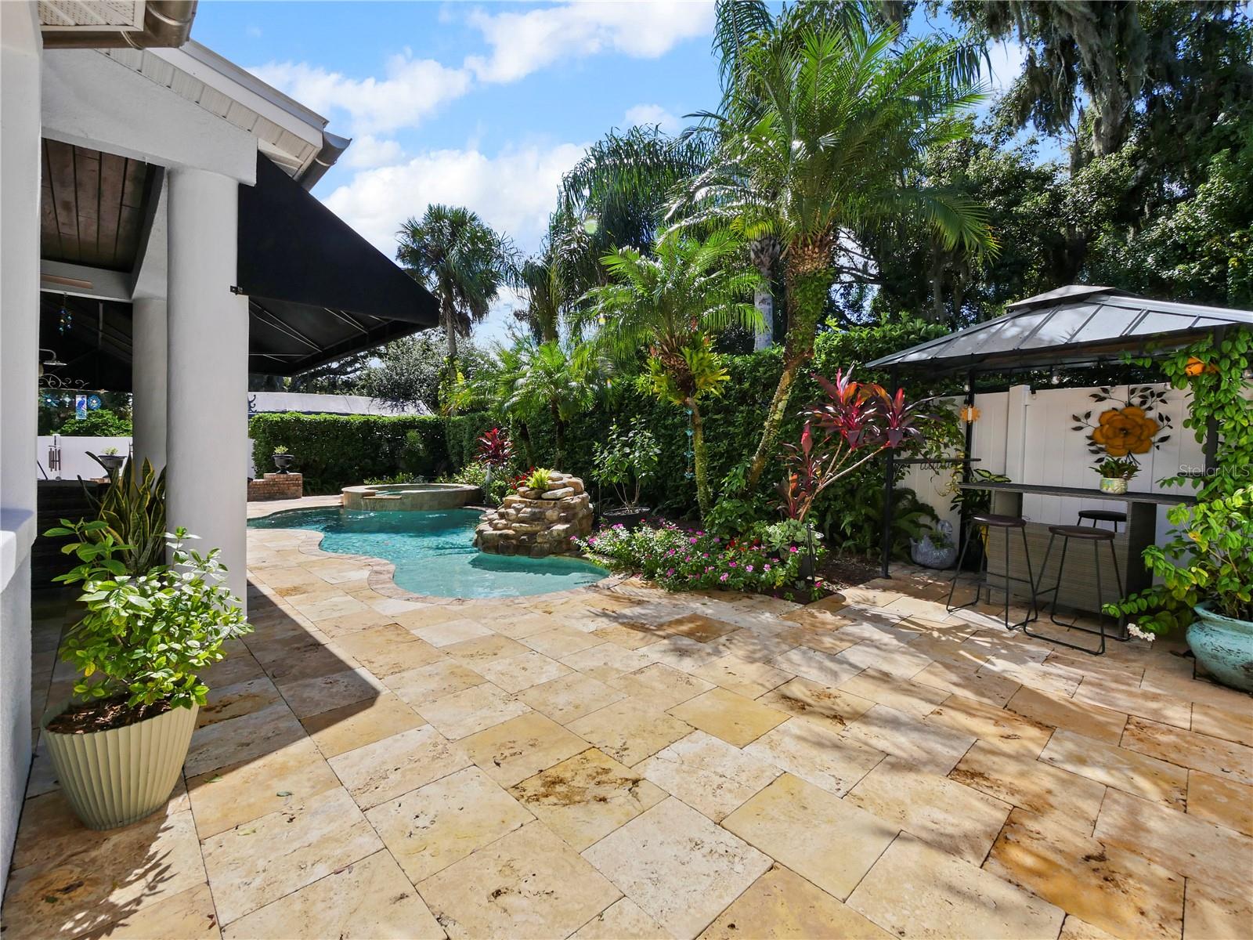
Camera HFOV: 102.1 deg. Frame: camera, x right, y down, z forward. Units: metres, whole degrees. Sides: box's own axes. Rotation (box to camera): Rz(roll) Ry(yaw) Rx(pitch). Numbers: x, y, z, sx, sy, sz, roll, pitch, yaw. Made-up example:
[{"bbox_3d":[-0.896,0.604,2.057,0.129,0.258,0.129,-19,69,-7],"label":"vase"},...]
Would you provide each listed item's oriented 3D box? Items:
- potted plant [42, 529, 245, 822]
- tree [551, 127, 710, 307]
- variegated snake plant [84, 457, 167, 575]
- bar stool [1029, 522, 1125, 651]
[{"bbox_3d":[-1.575,0.630,1.679,0.520,0.910,0.500,1,1,-43],"label":"potted plant"},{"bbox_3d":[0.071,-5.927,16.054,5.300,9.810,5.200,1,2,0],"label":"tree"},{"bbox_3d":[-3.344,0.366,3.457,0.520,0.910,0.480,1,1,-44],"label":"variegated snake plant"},{"bbox_3d":[3.250,0.805,3.635,0.490,0.760,0.450,1,2,-32],"label":"bar stool"}]

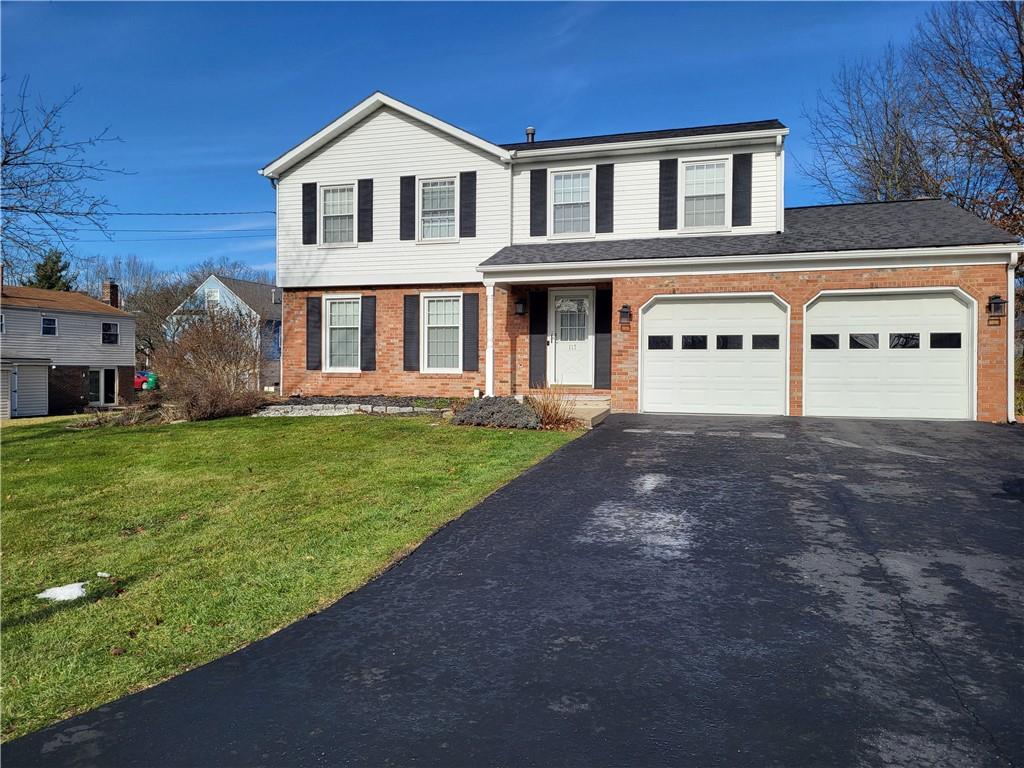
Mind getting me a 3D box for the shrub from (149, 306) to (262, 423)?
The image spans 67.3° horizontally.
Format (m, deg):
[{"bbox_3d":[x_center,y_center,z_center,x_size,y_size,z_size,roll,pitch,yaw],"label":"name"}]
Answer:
[{"bbox_3d":[-7.130,-0.520,18.000,2.600,2.550,2.500,1,1,18],"label":"shrub"}]

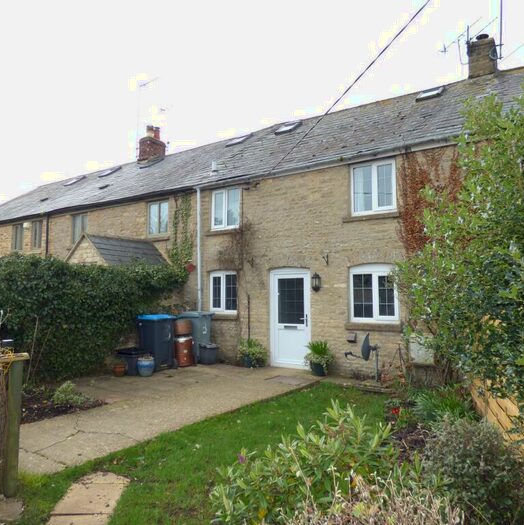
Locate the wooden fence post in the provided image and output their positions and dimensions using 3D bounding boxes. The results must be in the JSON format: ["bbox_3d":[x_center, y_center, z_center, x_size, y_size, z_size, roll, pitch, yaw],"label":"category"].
[{"bbox_3d":[-2.063,1.350,3.378,0.100,1.130,0.100,-3,-3,32],"label":"wooden fence post"}]

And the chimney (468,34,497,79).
[{"bbox_3d":[5.245,-4.909,9.649,0.560,1.080,0.560,-3,-3,32],"label":"chimney"}]

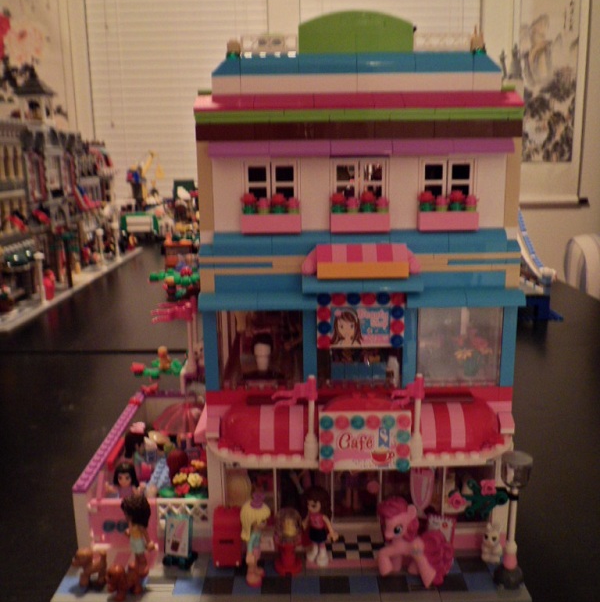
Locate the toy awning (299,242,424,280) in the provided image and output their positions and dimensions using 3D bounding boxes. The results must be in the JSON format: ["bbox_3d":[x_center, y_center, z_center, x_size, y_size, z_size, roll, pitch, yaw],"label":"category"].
[{"bbox_3d":[0.034,-0.022,0.339,0.064,0.018,0.015,-1,8,0],"label":"toy awning"}]

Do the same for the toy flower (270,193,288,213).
[{"bbox_3d":[-0.011,-0.053,0.339,0.009,0.011,0.009,-1,8,0],"label":"toy flower"}]

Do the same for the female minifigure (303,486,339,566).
[{"bbox_3d":[0.012,0.130,0.360,0.019,0.046,0.013,3,9,25],"label":"female minifigure"}]

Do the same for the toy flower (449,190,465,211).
[{"bbox_3d":[0.085,-0.054,0.339,0.009,0.012,0.009,-1,9,0],"label":"toy flower"}]

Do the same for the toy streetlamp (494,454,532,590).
[{"bbox_3d":[0.115,0.120,0.341,0.016,0.072,0.016,3,9,0],"label":"toy streetlamp"}]

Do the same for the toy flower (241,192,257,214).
[{"bbox_3d":[-0.028,-0.054,0.339,0.008,0.012,0.008,-1,11,0],"label":"toy flower"}]

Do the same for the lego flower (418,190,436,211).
[{"bbox_3d":[0.069,-0.054,0.340,0.009,0.012,0.009,-1,9,0],"label":"lego flower"}]

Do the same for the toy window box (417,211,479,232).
[{"bbox_3d":[0.081,-0.044,0.342,0.032,0.010,0.008,-1,11,0],"label":"toy window box"}]

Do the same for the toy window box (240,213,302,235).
[{"bbox_3d":[-0.015,-0.042,0.342,0.032,0.010,0.008,-1,9,0],"label":"toy window box"}]

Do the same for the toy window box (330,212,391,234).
[{"bbox_3d":[0.033,-0.043,0.341,0.032,0.010,0.008,-1,9,0],"label":"toy window box"}]

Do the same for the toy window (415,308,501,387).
[{"bbox_3d":[0.090,0.025,0.358,0.048,0.048,0.007,-1,8,0],"label":"toy window"}]

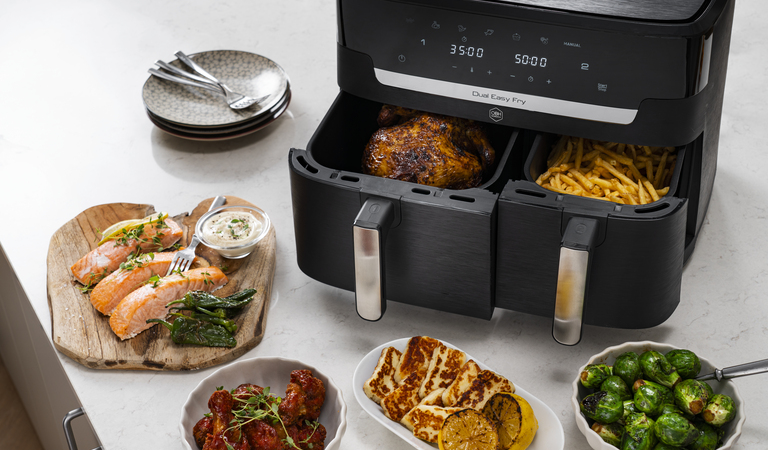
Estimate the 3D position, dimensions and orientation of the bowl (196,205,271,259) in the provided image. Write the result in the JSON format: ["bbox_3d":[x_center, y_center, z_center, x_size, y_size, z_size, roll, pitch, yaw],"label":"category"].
[{"bbox_3d":[-0.160,0.014,1.234,0.077,0.029,0.077,-1,37,0],"label":"bowl"}]

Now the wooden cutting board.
[{"bbox_3d":[-0.236,0.059,1.214,0.247,0.017,0.270,-3,38,-3],"label":"wooden cutting board"}]

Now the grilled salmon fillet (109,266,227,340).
[{"bbox_3d":[-0.224,0.069,1.165,0.133,0.027,0.037,-29,46,-32],"label":"grilled salmon fillet"}]

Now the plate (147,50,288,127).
[{"bbox_3d":[-0.213,-0.168,1.470,0.184,0.021,0.184,-1,37,0],"label":"plate"}]

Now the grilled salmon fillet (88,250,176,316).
[{"bbox_3d":[-0.251,0.052,1.188,0.119,0.027,0.037,-28,45,-30],"label":"grilled salmon fillet"}]

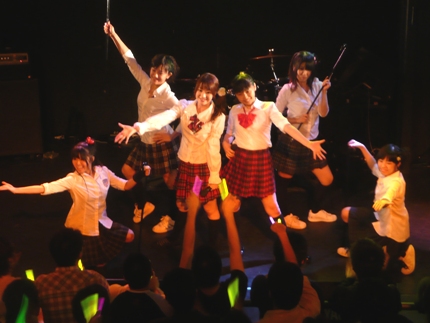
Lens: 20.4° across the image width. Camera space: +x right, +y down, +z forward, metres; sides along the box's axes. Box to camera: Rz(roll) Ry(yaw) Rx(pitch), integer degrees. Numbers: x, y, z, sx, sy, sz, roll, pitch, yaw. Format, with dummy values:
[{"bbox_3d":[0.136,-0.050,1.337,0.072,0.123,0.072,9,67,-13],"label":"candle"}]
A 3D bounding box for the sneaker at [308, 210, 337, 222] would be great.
[{"bbox_3d":[0.921,0.454,10.208,0.250,0.105,0.095,2,17,8],"label":"sneaker"}]

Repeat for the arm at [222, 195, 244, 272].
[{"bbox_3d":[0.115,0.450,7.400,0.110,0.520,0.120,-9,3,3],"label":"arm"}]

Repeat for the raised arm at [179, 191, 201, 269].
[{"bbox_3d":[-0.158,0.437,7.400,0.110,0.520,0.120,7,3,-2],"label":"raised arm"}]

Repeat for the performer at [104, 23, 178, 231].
[{"bbox_3d":[-0.594,-0.304,9.781,0.620,1.760,0.520,10,20,29],"label":"performer"}]

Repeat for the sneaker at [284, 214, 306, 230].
[{"bbox_3d":[0.675,0.501,10.055,0.250,0.105,0.095,13,21,36],"label":"sneaker"}]

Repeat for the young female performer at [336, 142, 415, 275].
[{"bbox_3d":[1.228,0.316,9.132,0.600,0.980,0.500,-9,19,-27],"label":"young female performer"}]

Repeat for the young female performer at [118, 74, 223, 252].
[{"bbox_3d":[-0.348,0.047,9.136,0.840,1.500,0.480,4,18,11],"label":"young female performer"}]

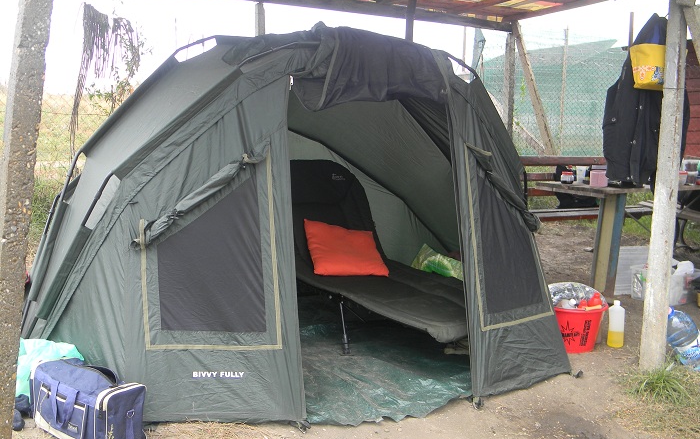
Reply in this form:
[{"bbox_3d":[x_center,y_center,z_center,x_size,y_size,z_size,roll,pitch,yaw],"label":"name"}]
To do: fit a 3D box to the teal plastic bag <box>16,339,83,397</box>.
[{"bbox_3d":[-1.442,0.719,3.972,0.360,0.330,0.270,3,10,20],"label":"teal plastic bag"}]

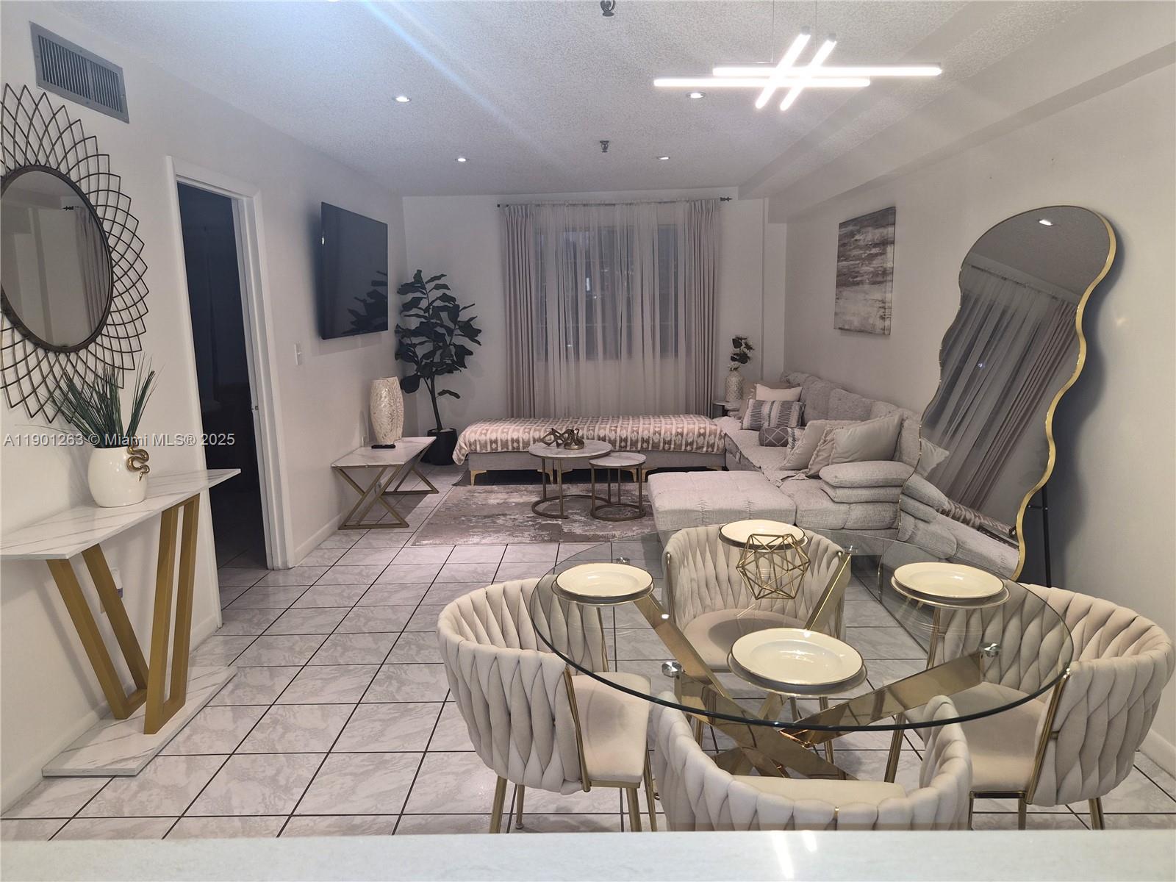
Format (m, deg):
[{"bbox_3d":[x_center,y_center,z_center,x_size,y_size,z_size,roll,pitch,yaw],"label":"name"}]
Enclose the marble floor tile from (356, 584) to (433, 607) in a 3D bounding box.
[{"bbox_3d":[-0.984,0.791,3.990,0.314,0.013,0.314,-1,10,1],"label":"marble floor tile"}]

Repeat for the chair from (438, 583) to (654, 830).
[{"bbox_3d":[-0.085,0.781,1.981,0.540,0.730,0.540,0,10,7],"label":"chair"}]

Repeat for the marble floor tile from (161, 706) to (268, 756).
[{"bbox_3d":[-1.341,1.024,2.764,0.318,0.010,0.318,-1,10,1],"label":"marble floor tile"}]

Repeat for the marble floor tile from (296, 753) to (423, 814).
[{"bbox_3d":[-0.705,1.072,2.450,0.322,0.010,0.322,-1,10,1],"label":"marble floor tile"}]

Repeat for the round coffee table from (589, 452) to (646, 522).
[{"bbox_3d":[0.209,0.316,5.449,0.400,0.400,0.400,-1,10,1],"label":"round coffee table"}]

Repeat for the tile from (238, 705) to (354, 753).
[{"bbox_3d":[-1.038,1.037,2.813,0.325,0.010,0.325,-1,10,1],"label":"tile"}]

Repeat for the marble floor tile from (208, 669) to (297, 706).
[{"bbox_3d":[-1.346,0.977,3.107,0.322,0.010,0.322,-1,10,1],"label":"marble floor tile"}]

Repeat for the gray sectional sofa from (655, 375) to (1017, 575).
[{"bbox_3d":[1.076,0.059,5.499,1.430,0.860,3.090,-1,10,1],"label":"gray sectional sofa"}]

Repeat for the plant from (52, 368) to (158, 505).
[{"bbox_3d":[-1.629,-0.014,2.705,0.310,0.480,0.330,-1,10,1],"label":"plant"}]

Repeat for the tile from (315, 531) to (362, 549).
[{"bbox_3d":[-1.591,0.650,5.062,0.232,0.010,0.322,-1,10,1],"label":"tile"}]

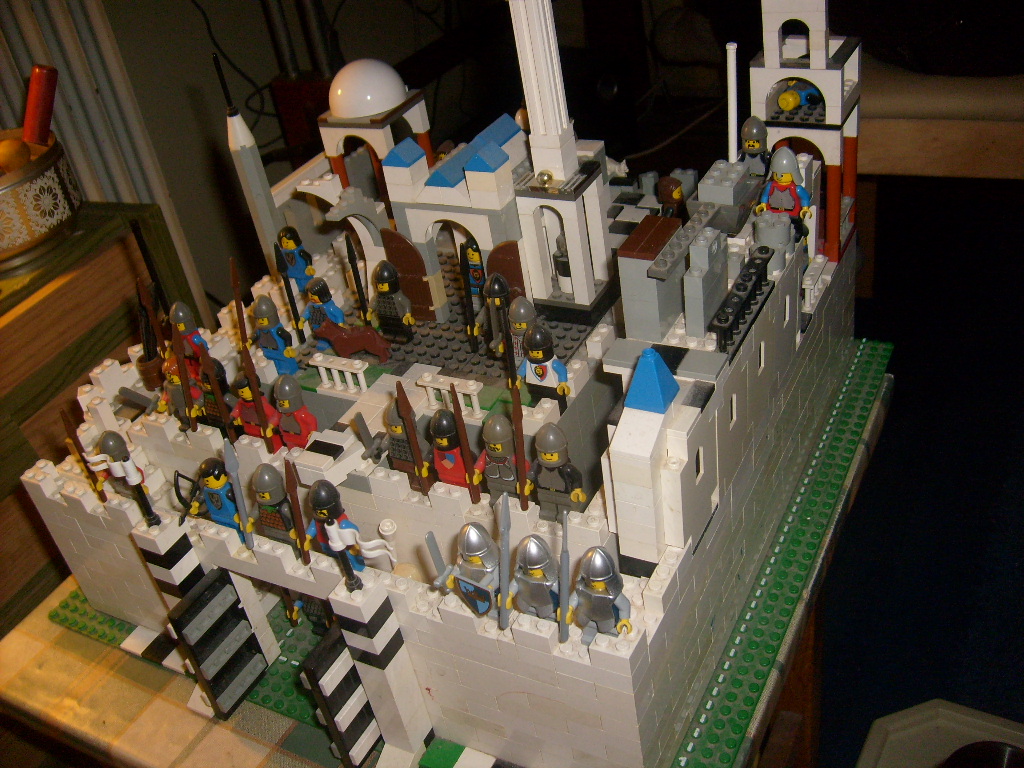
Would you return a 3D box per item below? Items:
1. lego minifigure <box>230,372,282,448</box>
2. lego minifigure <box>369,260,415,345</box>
[{"bbox_3d":[-0.126,0.014,0.500,0.026,0.042,0.017,8,39,26],"label":"lego minifigure"},{"bbox_3d":[-0.063,-0.041,0.542,0.026,0.043,0.017,9,39,27],"label":"lego minifigure"}]

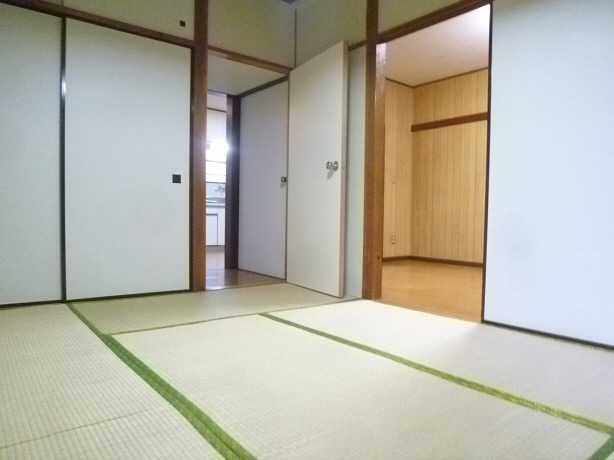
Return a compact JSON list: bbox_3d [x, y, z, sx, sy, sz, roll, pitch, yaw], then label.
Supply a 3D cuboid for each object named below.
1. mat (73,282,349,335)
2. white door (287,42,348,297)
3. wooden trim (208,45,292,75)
[{"bbox_3d":[-0.539,0.497,2.841,1.695,0.040,0.887,0,2,-38],"label":"mat"},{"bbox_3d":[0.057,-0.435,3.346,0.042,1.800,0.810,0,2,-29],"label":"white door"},{"bbox_3d":[-0.449,-1.362,3.454,0.800,0.038,0.070,0,2,-38],"label":"wooden trim"}]

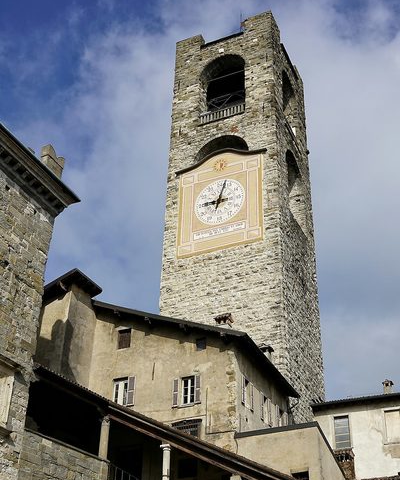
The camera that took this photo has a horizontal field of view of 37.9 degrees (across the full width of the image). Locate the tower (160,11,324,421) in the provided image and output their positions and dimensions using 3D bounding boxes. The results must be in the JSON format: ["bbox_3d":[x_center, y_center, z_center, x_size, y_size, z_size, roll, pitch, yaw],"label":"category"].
[{"bbox_3d":[4.624,-0.112,61.045,11.925,48.120,12.285,-11,-29,23],"label":"tower"}]

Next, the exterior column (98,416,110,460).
[{"bbox_3d":[-3.719,7.642,22.585,0.330,1.614,0.330,1,-26,1],"label":"exterior column"}]

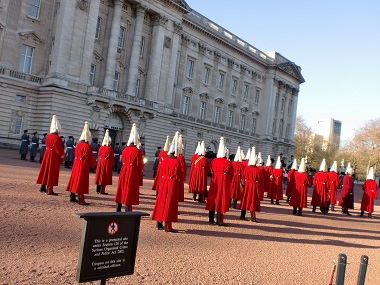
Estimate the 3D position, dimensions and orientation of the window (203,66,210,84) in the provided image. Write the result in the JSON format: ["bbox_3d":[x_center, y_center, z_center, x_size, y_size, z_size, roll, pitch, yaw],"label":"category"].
[{"bbox_3d":[2.762,-10.934,63.552,0.350,2.750,1.350,5,-3,41],"label":"window"}]

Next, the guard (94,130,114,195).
[{"bbox_3d":[-2.786,0.634,12.550,0.580,2.100,0.470,5,-3,32],"label":"guard"}]

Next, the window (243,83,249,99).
[{"bbox_3d":[11.073,-9.905,76.647,0.300,3.000,1.350,5,-3,39],"label":"window"}]

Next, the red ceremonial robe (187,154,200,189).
[{"bbox_3d":[0.208,1.134,15.400,0.560,1.320,0.460,5,-3,39],"label":"red ceremonial robe"}]

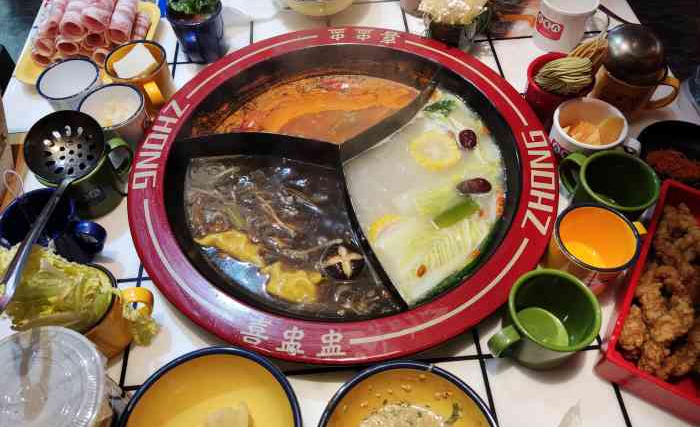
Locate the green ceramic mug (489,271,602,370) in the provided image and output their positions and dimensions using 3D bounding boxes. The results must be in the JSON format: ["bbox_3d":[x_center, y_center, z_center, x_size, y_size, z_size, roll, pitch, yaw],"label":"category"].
[{"bbox_3d":[0.158,0.097,0.432,0.091,0.061,0.070,-22,59,-12],"label":"green ceramic mug"}]

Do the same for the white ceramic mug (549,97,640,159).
[{"bbox_3d":[0.267,-0.076,0.562,0.096,0.063,0.075,15,58,12],"label":"white ceramic mug"}]

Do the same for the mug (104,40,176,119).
[{"bbox_3d":[-0.255,-0.164,0.640,0.072,0.063,0.092,-27,59,-15],"label":"mug"}]

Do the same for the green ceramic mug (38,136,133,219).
[{"bbox_3d":[-0.284,-0.044,0.559,0.096,0.067,0.075,-22,58,-12],"label":"green ceramic mug"}]

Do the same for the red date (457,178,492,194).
[{"bbox_3d":[0.134,-0.030,0.544,0.037,0.018,0.019,-8,57,-3],"label":"red date"}]

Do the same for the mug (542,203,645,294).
[{"bbox_3d":[0.238,0.037,0.489,0.091,0.061,0.071,-13,57,-7],"label":"mug"}]

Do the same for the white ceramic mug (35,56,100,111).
[{"bbox_3d":[-0.341,-0.149,0.637,0.073,0.056,0.073,-5,56,-1],"label":"white ceramic mug"}]

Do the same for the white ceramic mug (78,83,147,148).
[{"bbox_3d":[-0.275,-0.102,0.602,0.075,0.059,0.086,21,60,15],"label":"white ceramic mug"}]

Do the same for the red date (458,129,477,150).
[{"bbox_3d":[0.144,-0.091,0.621,0.022,0.021,0.028,-5,56,-1],"label":"red date"}]

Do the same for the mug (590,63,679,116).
[{"bbox_3d":[0.329,-0.146,0.587,0.091,0.061,0.070,10,58,9],"label":"mug"}]

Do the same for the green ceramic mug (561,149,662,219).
[{"bbox_3d":[0.251,-0.024,0.509,0.070,0.061,0.091,-33,61,-18],"label":"green ceramic mug"}]

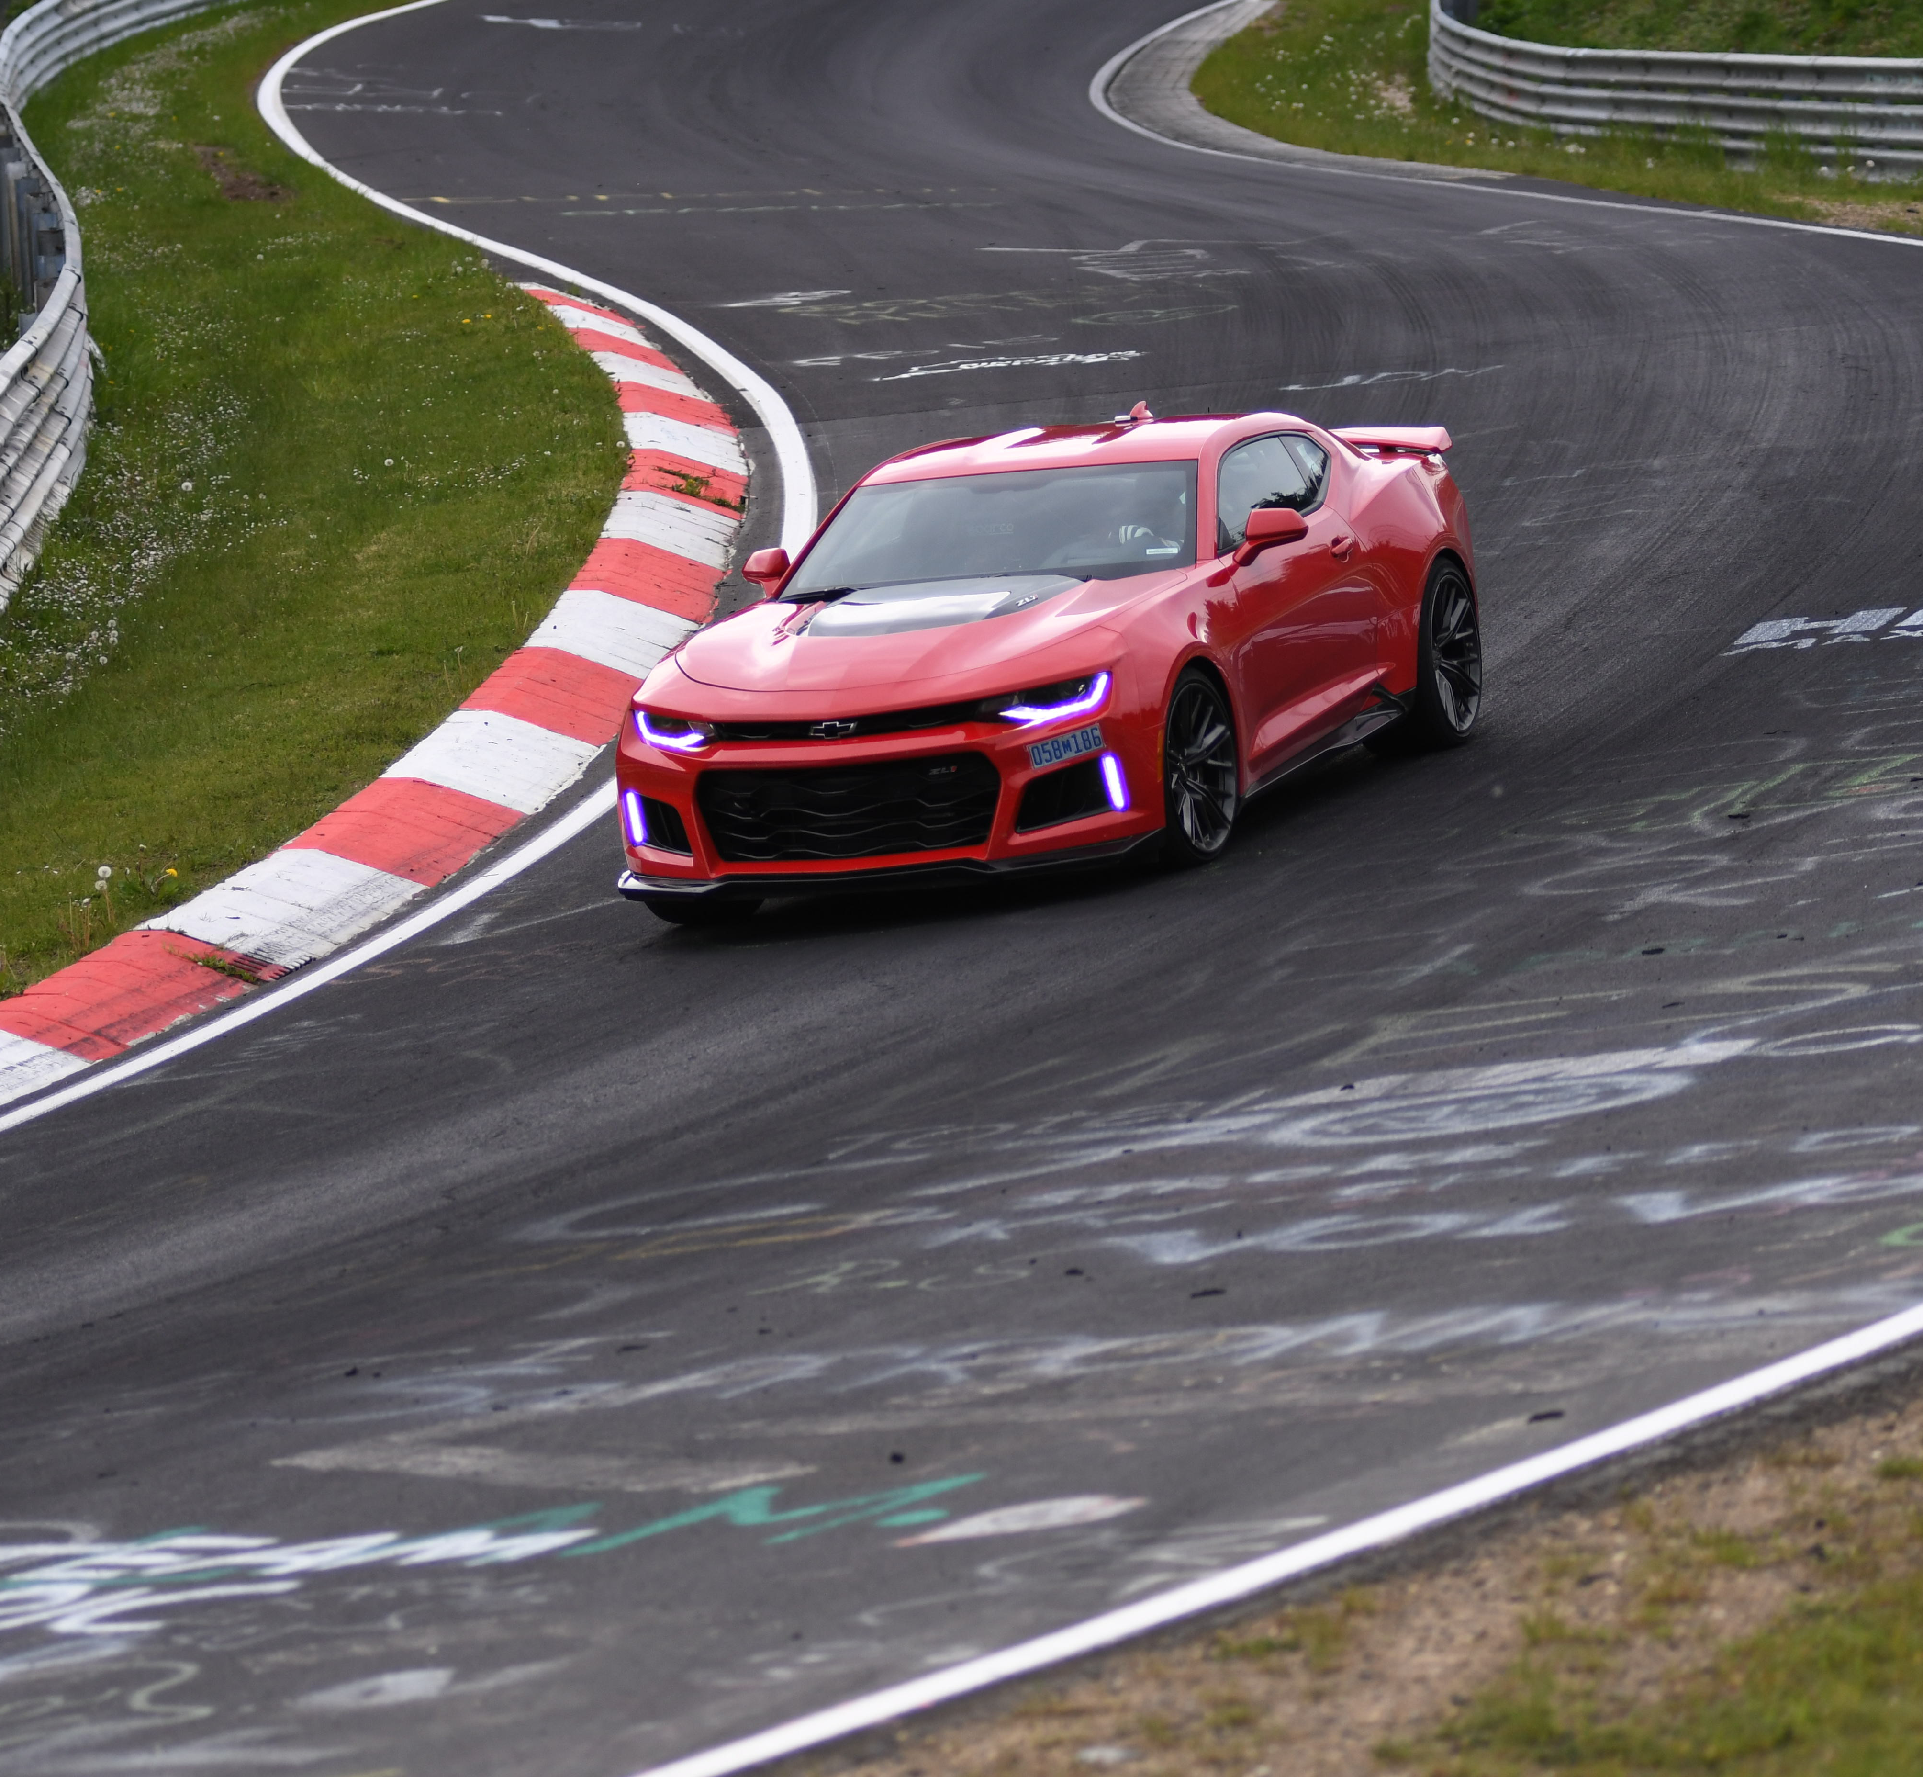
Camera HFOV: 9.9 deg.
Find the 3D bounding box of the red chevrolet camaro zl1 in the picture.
[{"bbox_3d":[0.392,-0.878,37.600,1.950,1.340,4.820,-4,8,20],"label":"red chevrolet camaro zl1"}]

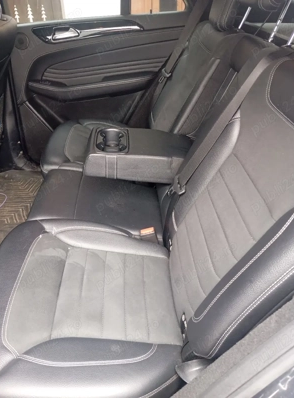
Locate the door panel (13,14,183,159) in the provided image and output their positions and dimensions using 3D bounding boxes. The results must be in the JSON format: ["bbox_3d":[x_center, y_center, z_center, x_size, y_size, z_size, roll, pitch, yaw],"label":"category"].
[{"bbox_3d":[-0.231,-0.495,1.595,0.840,0.700,0.130,-1,33,-2],"label":"door panel"}]

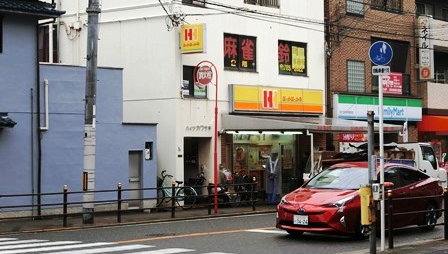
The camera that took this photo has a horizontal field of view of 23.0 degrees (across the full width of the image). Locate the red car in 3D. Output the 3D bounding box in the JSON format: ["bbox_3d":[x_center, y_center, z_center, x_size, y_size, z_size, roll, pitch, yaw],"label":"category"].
[{"bbox_3d":[2.758,1.405,22.018,1.760,1.470,4.540,-1,-1,36],"label":"red car"}]

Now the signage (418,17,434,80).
[{"bbox_3d":[8.000,-3.169,43.585,0.500,2.508,0.280,-2,-2,41],"label":"signage"}]

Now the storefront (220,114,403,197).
[{"bbox_3d":[2.990,0.998,35.688,3.200,2.794,5.636,-2,-2,41],"label":"storefront"}]

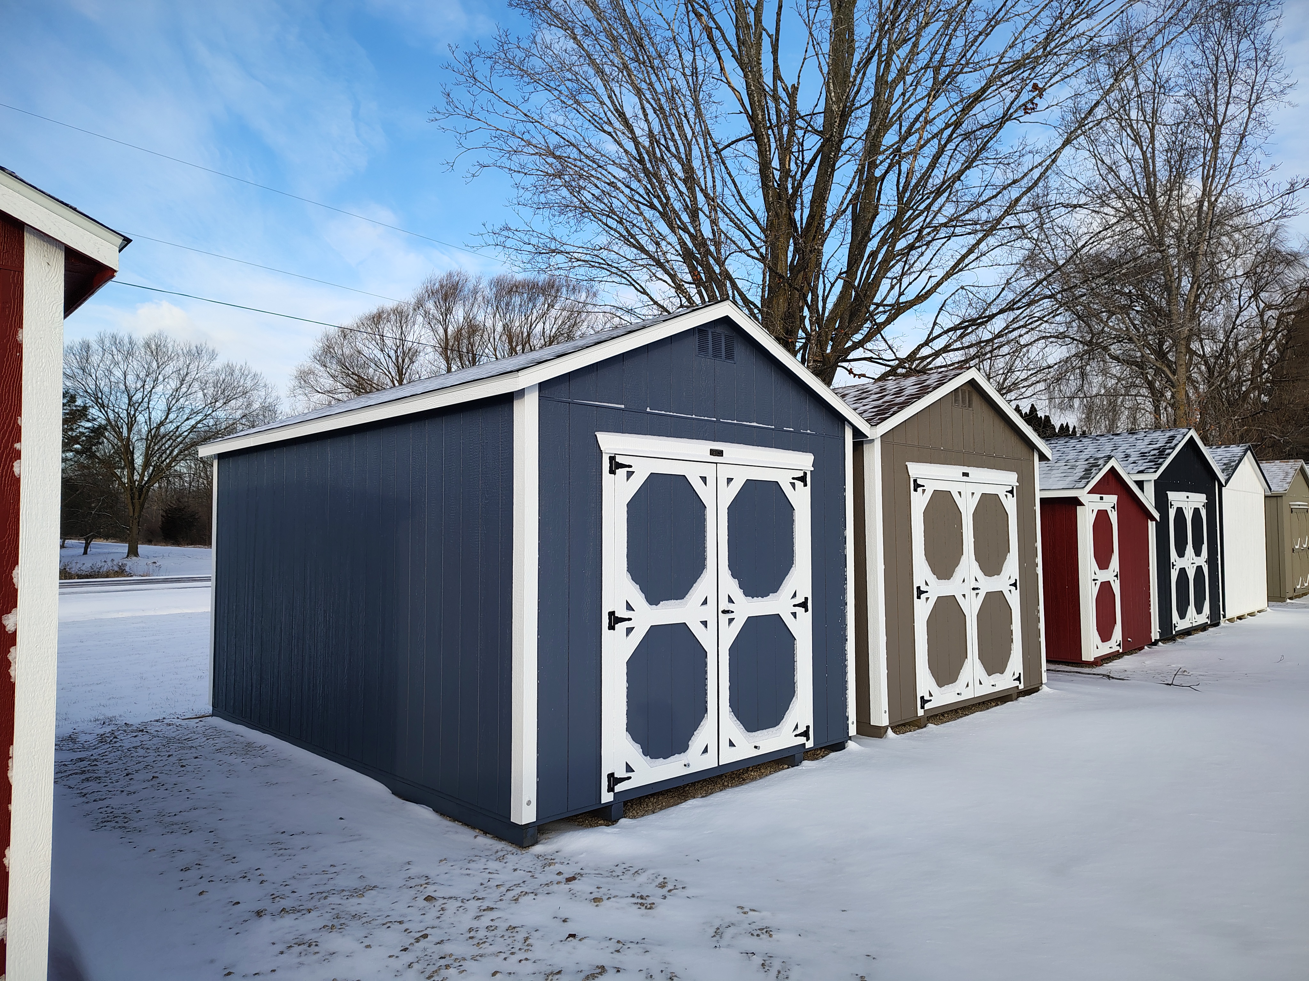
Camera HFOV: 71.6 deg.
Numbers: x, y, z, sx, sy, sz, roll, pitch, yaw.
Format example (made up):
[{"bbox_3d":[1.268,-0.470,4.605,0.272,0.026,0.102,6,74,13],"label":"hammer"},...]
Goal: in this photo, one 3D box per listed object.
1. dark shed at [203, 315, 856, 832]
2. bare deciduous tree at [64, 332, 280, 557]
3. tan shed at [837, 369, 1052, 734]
[{"bbox_3d":[-1.267,0.438,7.611,3.272,3.160,5.050,3,-4,-44],"label":"dark shed"},{"bbox_3d":[-33.990,-3.140,62.000,15.800,15.400,15.500,0,-3,0],"label":"bare deciduous tree"},{"bbox_3d":[1.415,0.560,10.016,3.260,3.190,4.600,2,-4,-43],"label":"tan shed"}]

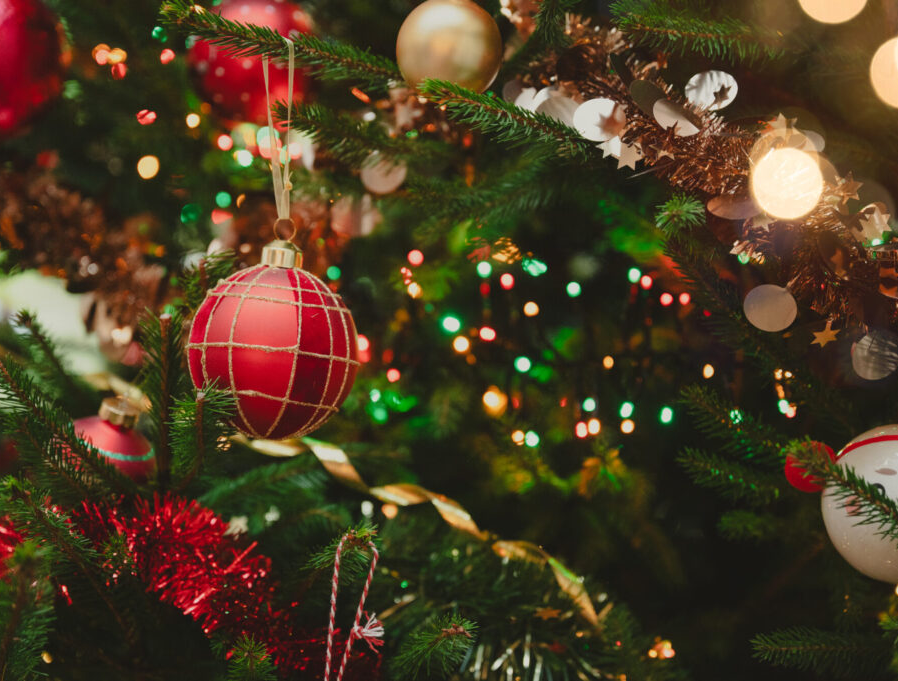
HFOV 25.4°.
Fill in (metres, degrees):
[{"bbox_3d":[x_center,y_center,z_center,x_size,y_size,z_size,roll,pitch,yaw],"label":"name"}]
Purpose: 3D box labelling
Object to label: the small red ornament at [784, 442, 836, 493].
[{"bbox_3d":[0.179,0.063,0.990,0.026,0.026,0.024,0,0,0],"label":"small red ornament"}]

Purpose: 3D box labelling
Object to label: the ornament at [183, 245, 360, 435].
[{"bbox_3d":[-0.083,0.000,0.940,0.080,0.095,0.080,5,0,0],"label":"ornament"}]

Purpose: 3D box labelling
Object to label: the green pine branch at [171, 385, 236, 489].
[{"bbox_3d":[-0.112,0.044,0.910,0.030,0.048,0.030,1,2,0],"label":"green pine branch"}]

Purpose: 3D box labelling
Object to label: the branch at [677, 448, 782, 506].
[{"bbox_3d":[0.144,0.070,1.020,0.056,0.025,0.034,14,0,-15],"label":"branch"}]

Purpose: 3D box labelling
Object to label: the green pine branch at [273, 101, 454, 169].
[{"bbox_3d":[-0.045,-0.108,1.040,0.095,0.031,0.045,14,0,-15],"label":"green pine branch"}]

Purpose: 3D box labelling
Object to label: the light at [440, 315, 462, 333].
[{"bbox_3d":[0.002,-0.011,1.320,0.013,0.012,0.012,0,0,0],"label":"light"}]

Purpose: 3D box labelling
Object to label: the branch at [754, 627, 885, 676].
[{"bbox_3d":[0.196,0.164,1.050,0.074,0.031,0.034,6,-2,-17],"label":"branch"}]

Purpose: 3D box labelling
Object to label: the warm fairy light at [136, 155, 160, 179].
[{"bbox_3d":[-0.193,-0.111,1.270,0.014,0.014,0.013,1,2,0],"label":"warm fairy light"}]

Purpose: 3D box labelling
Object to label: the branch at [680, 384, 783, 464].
[{"bbox_3d":[0.156,0.046,1.100,0.072,0.030,0.034,33,-9,-14],"label":"branch"}]

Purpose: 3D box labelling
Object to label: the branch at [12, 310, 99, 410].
[{"bbox_3d":[-0.208,0.011,1.050,0.045,0.053,0.038,1,2,12],"label":"branch"}]

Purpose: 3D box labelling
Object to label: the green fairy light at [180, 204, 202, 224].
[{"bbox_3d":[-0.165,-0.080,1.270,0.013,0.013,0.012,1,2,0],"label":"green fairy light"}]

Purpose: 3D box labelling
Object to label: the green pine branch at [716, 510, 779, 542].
[{"bbox_3d":[0.173,0.107,1.150,0.040,0.019,0.026,7,-4,-37],"label":"green pine branch"}]

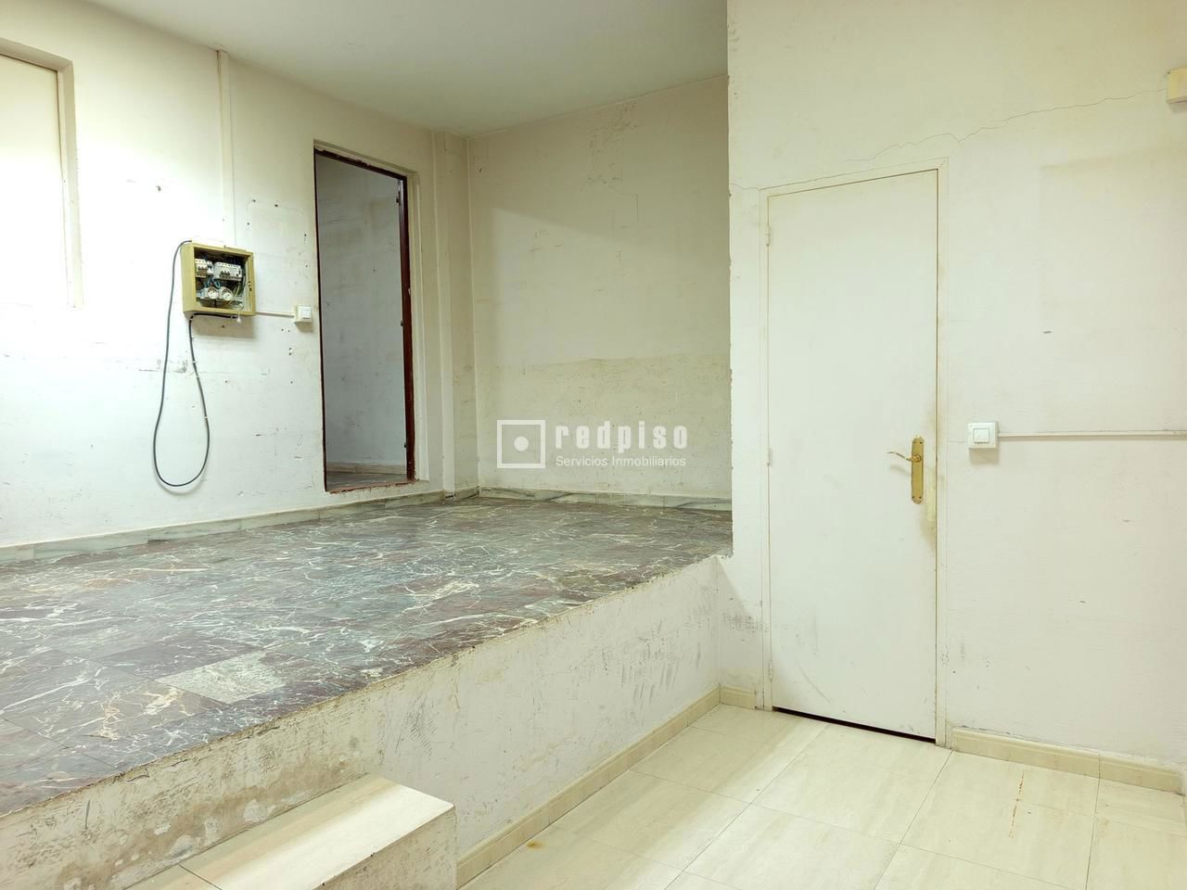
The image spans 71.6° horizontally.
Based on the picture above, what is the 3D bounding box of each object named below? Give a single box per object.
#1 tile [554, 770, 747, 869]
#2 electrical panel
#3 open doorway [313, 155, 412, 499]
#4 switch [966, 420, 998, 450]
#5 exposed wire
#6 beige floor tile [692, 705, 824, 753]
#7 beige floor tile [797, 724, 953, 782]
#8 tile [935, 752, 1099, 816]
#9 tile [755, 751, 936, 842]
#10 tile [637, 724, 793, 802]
[{"bbox_3d":[0.178,1.137,2.519,0.452,0.012,0.449,1,3,34],"label":"tile"},{"bbox_3d":[-1.947,-0.851,4.286,0.110,0.338,0.340,1,3,36],"label":"electrical panel"},{"bbox_3d":[-1.442,-0.741,5.167,0.100,2.020,0.725,1,3,36],"label":"open doorway"},{"bbox_3d":[1.337,-0.033,2.829,0.085,0.087,0.040,1,3,34],"label":"switch"},{"bbox_3d":[-2.073,-0.412,4.123,0.080,1.250,0.290,1,3,36],"label":"exposed wire"},{"bbox_3d":[0.641,1.097,3.204,0.452,0.012,0.306,1,3,34],"label":"beige floor tile"},{"bbox_3d":[1.014,1.099,2.942,0.448,0.010,0.308,1,2,34],"label":"beige floor tile"},{"bbox_3d":[1.391,1.106,2.698,0.446,0.012,0.306,1,3,34],"label":"tile"},{"bbox_3d":[0.806,1.120,2.637,0.455,0.012,0.449,1,3,34],"label":"tile"},{"bbox_3d":[0.430,1.115,2.891,0.452,0.012,0.449,1,3,34],"label":"tile"}]

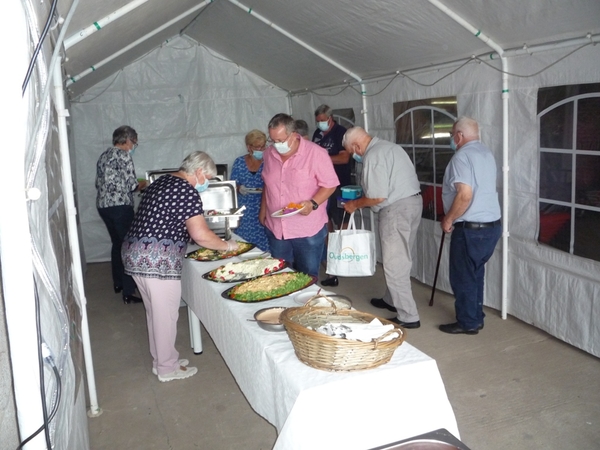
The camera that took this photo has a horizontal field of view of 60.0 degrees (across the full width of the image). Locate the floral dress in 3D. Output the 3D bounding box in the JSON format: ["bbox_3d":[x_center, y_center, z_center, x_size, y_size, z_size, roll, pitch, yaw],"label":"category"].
[{"bbox_3d":[-0.443,-0.156,4.750,0.440,1.000,0.320,-5,11,-8],"label":"floral dress"}]

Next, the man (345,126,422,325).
[{"bbox_3d":[0.704,-0.039,4.330,0.660,1.560,0.520,1,12,23],"label":"man"}]

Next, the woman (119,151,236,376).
[{"bbox_3d":[-0.823,0.234,3.580,0.720,1.480,0.500,-6,11,-12],"label":"woman"}]

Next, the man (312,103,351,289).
[{"bbox_3d":[0.334,-0.306,5.350,0.500,1.740,0.420,6,14,39],"label":"man"}]

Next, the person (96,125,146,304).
[{"bbox_3d":[-1.782,-0.118,5.220,0.450,1.660,0.470,-12,14,-37],"label":"person"}]

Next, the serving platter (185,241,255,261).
[{"bbox_3d":[-0.550,0.169,3.600,0.550,0.075,0.300,-10,13,-31],"label":"serving platter"}]

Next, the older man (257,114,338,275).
[{"bbox_3d":[-0.011,0.053,3.720,0.540,1.690,0.420,2,12,25],"label":"older man"}]

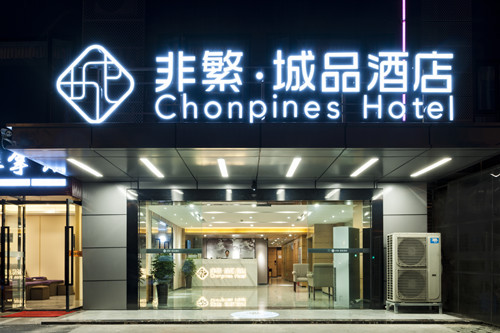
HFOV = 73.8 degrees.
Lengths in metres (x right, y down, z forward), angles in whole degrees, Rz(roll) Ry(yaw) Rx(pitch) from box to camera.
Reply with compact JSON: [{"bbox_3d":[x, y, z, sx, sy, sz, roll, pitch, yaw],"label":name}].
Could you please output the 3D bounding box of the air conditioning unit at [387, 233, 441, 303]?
[{"bbox_3d":[3.260,2.000,6.630,0.920,1.320,0.350,0,-3,0],"label":"air conditioning unit"}]

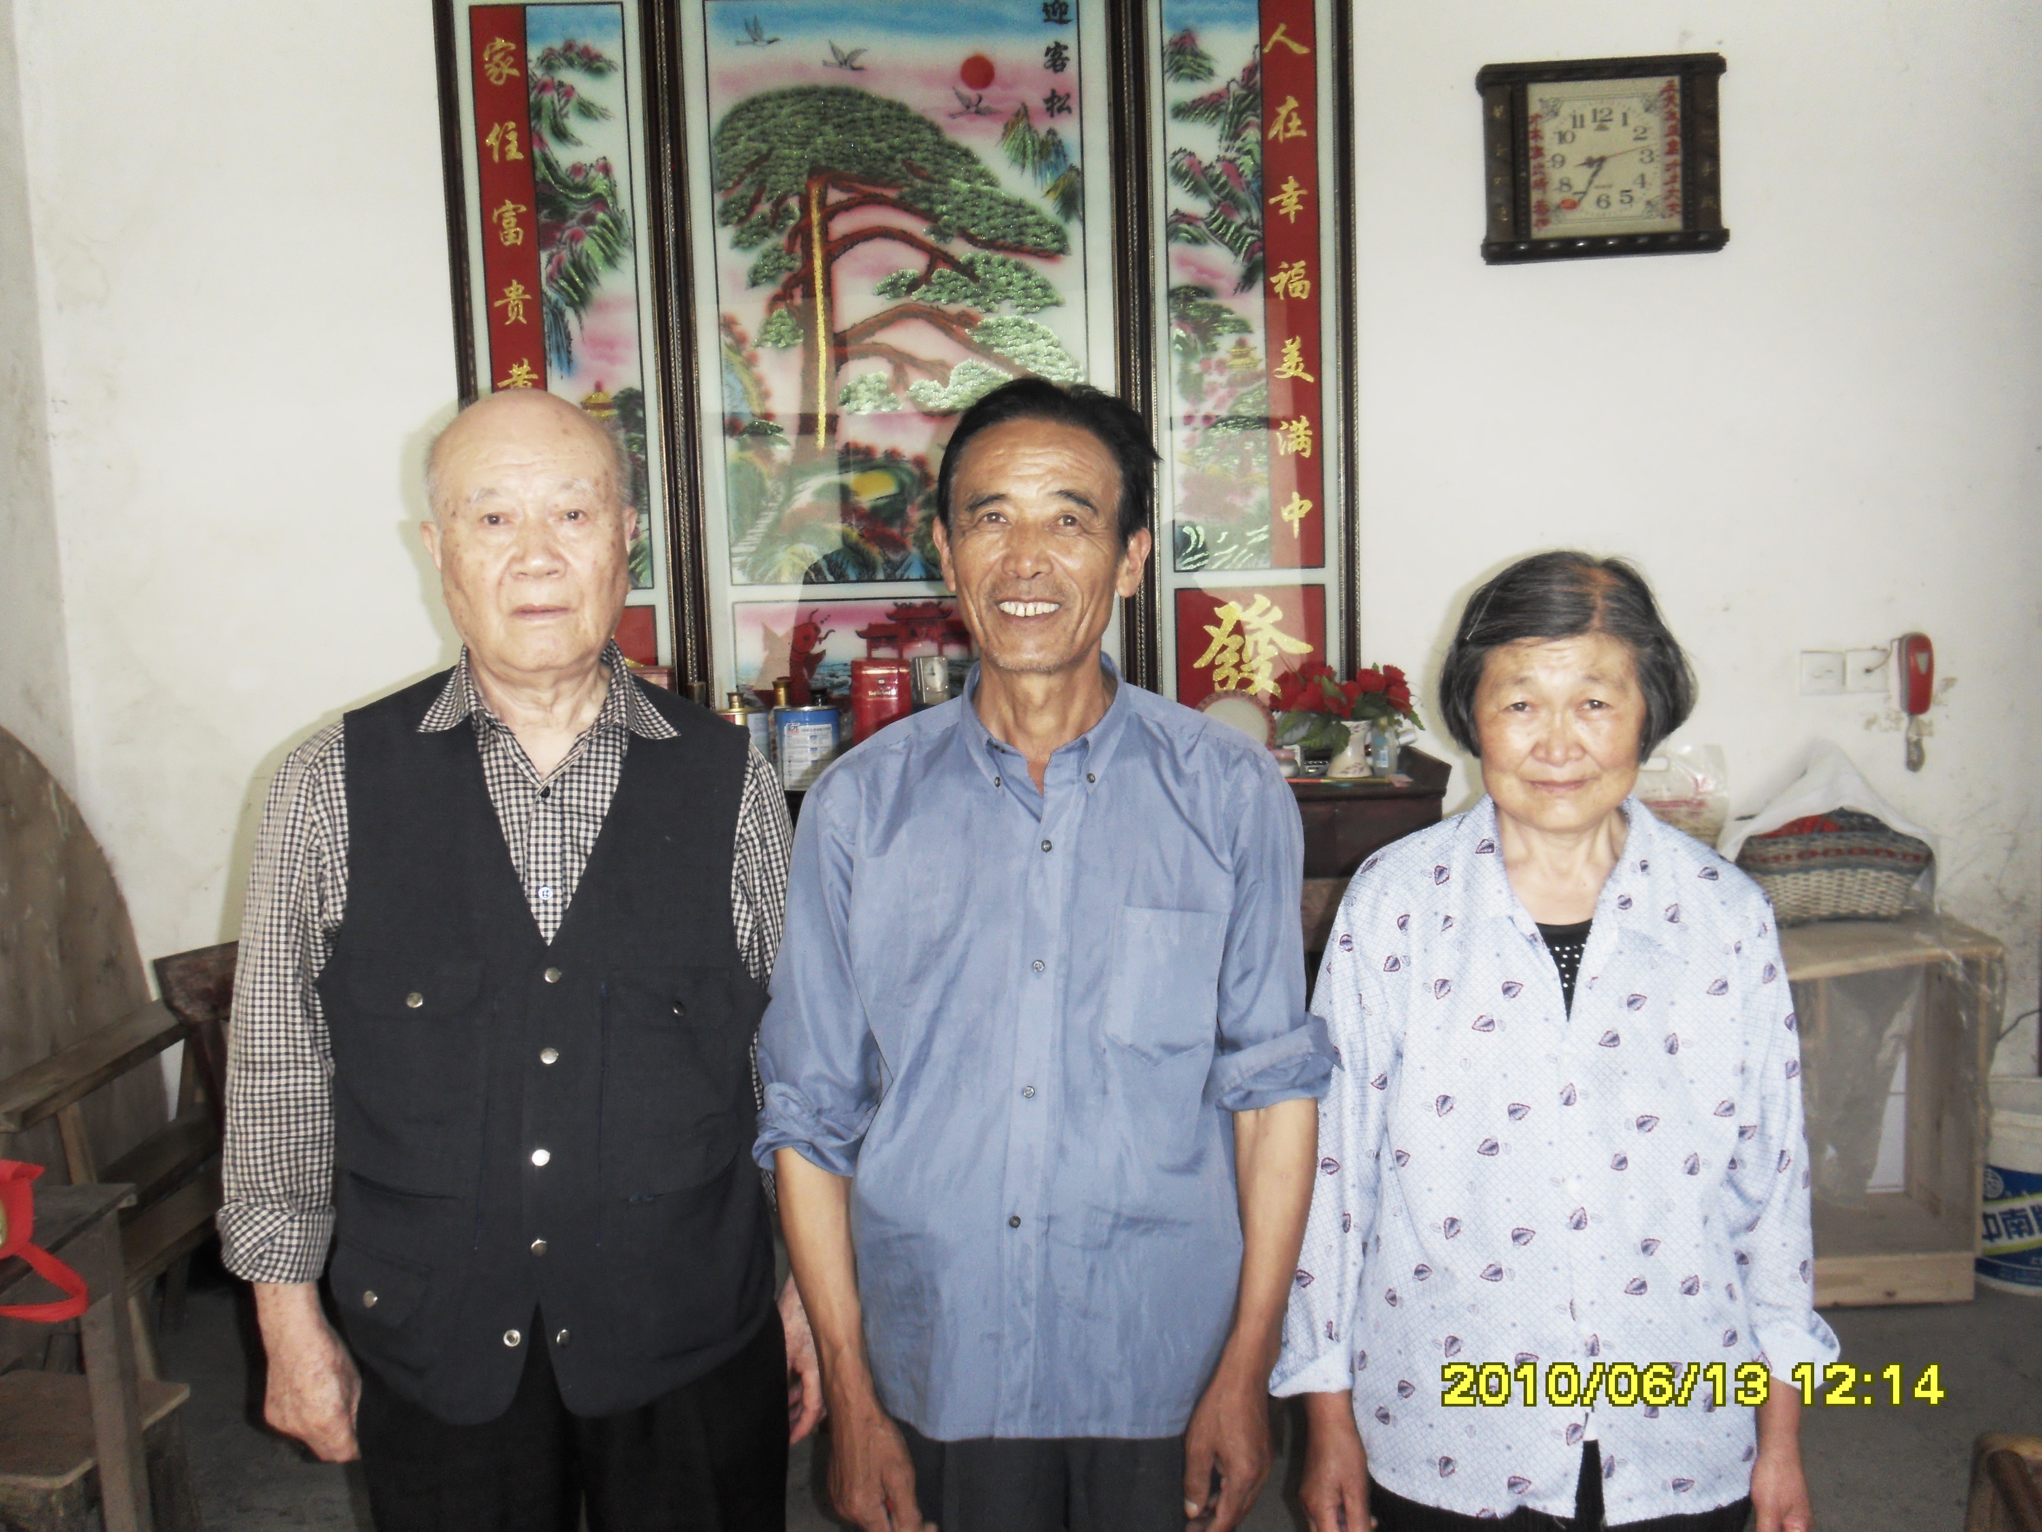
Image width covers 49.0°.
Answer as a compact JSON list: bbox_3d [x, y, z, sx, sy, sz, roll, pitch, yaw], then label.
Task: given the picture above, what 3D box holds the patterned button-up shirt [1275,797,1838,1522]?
[{"bbox_3d":[0.459,0.328,1.940,0.470,0.595,0.260,-1,7,8],"label":"patterned button-up shirt"}]

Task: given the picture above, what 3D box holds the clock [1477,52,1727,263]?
[{"bbox_3d":[1.130,-1.178,4.349,0.475,0.380,0.055,-3,7,0],"label":"clock"}]

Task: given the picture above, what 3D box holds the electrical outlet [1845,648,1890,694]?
[{"bbox_3d":[1.693,-0.190,4.485,0.086,0.086,0.012,-2,7,0],"label":"electrical outlet"}]

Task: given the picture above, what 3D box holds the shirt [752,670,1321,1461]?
[{"bbox_3d":[0.023,0.239,1.960,0.490,0.650,0.270,-1,7,4],"label":"shirt"}]

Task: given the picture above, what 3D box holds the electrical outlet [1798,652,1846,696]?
[{"bbox_3d":[1.604,-0.186,4.486,0.086,0.086,0.012,-2,7,0],"label":"electrical outlet"}]

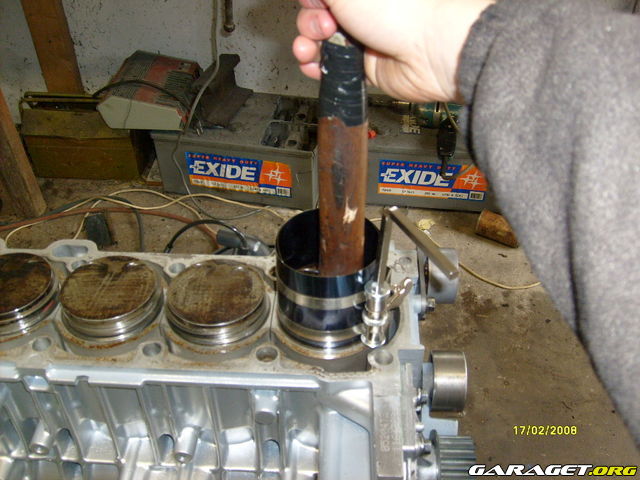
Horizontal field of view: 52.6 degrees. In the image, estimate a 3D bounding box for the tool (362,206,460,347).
[{"bbox_3d":[0.066,0.047,0.463,0.035,0.135,0.090,-19,43,-23],"label":"tool"}]

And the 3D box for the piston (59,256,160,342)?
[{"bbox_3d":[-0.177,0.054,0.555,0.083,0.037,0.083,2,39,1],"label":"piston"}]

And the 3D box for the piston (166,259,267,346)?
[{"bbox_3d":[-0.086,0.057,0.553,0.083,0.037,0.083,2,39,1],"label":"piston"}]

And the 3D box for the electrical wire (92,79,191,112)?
[{"bbox_3d":[-0.564,-0.456,2.027,0.326,0.099,0.080,7,38,8],"label":"electrical wire"}]

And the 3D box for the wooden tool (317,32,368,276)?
[{"bbox_3d":[0.016,-0.040,0.470,0.033,0.225,0.031,1,39,3],"label":"wooden tool"}]

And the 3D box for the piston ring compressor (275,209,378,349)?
[{"bbox_3d":[0.006,0.031,0.527,0.088,0.077,0.088,2,39,1],"label":"piston ring compressor"}]

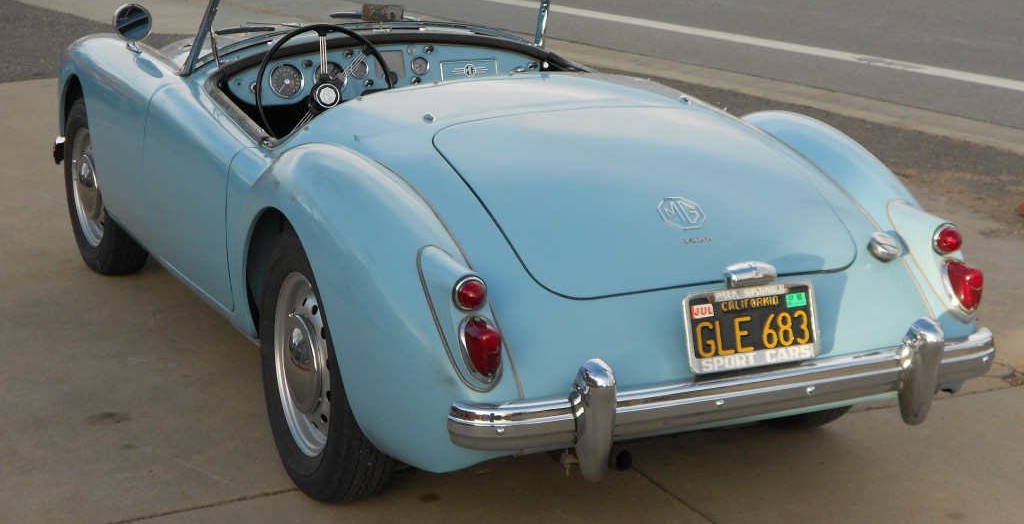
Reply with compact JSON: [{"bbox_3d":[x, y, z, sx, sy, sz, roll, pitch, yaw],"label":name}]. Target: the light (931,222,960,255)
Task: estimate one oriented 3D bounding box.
[{"bbox_3d":[0.952,-0.048,3.615,0.066,0.066,0.050,-6,1,-25],"label":"light"}]

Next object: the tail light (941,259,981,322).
[{"bbox_3d":[0.982,0.057,3.574,0.073,0.120,0.070,-6,-3,-25],"label":"tail light"}]

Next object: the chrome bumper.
[{"bbox_3d":[0.489,0.256,3.302,1.310,0.245,0.185,-6,14,-25],"label":"chrome bumper"}]

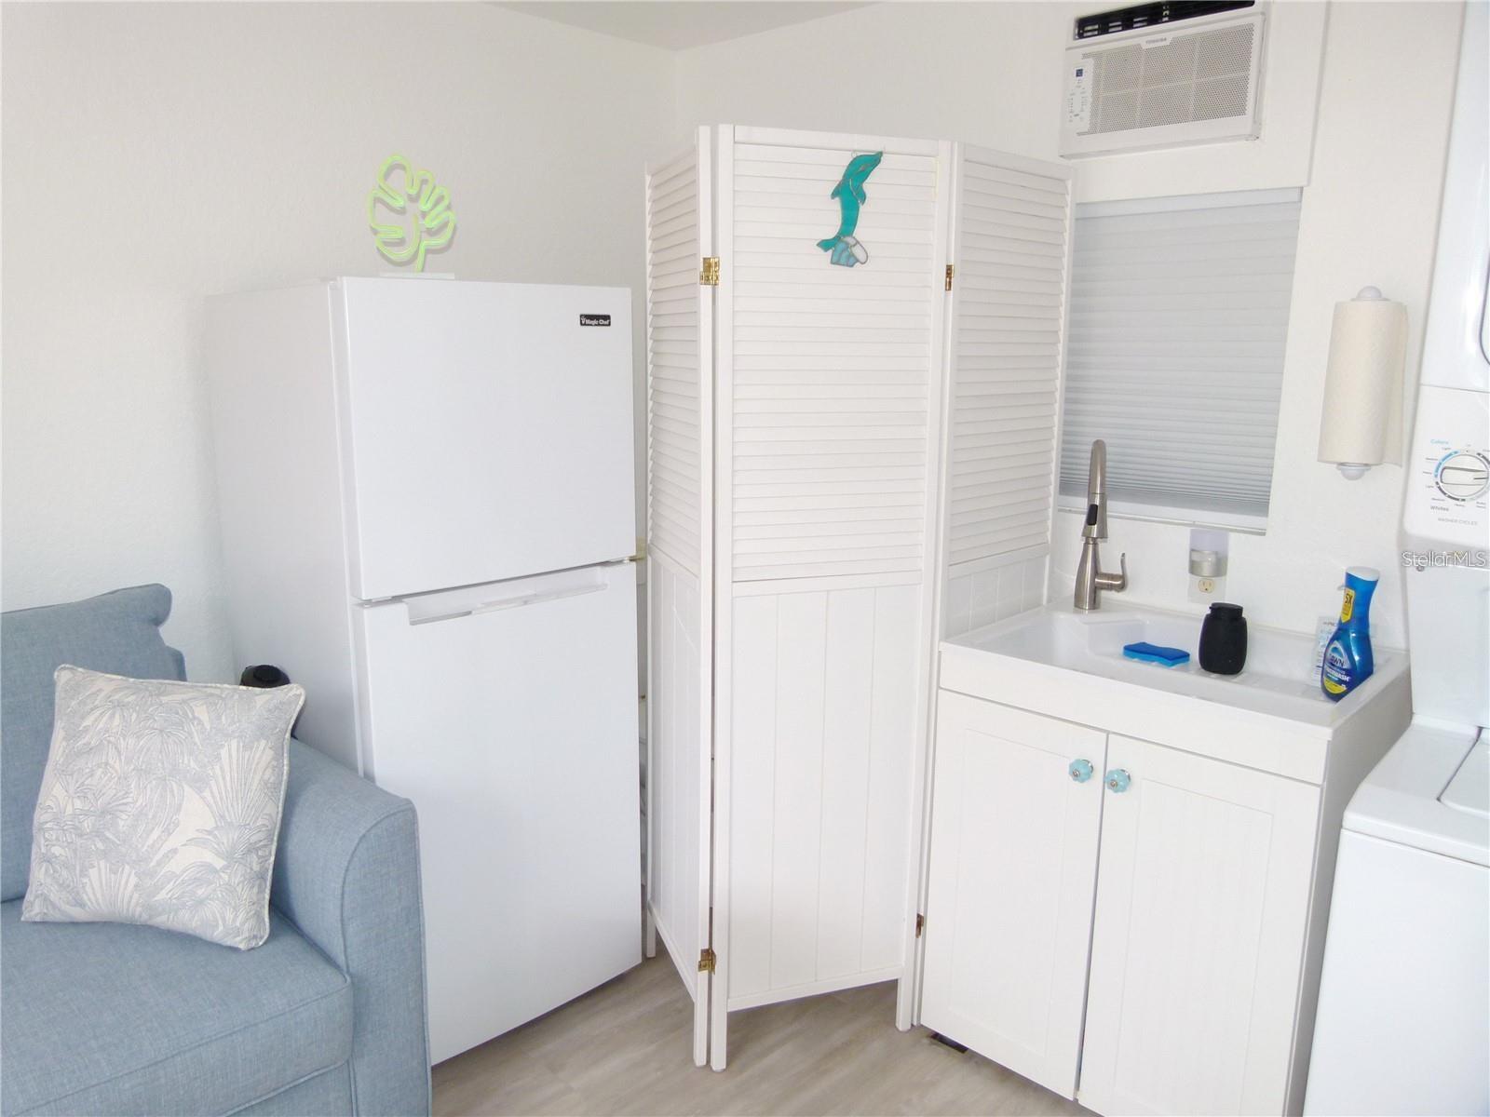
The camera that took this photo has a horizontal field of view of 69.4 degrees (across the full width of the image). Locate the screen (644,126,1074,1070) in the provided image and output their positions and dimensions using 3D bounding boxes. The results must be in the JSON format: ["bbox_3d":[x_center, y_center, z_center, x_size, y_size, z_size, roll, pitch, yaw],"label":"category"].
[{"bbox_3d":[0.243,0.098,2.228,0.880,1.775,0.445,-1,11,-10],"label":"screen"}]

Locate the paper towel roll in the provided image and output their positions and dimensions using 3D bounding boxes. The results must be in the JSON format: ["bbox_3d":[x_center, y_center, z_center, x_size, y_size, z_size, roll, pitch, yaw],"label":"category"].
[{"bbox_3d":[1.125,-0.322,1.965,0.110,0.320,0.110,11,15,42],"label":"paper towel roll"}]

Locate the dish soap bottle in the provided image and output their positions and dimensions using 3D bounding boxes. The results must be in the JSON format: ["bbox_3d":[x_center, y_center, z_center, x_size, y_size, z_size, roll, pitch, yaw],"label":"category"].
[{"bbox_3d":[1.113,0.140,1.959,0.060,0.232,0.095,-6,13,-30],"label":"dish soap bottle"}]

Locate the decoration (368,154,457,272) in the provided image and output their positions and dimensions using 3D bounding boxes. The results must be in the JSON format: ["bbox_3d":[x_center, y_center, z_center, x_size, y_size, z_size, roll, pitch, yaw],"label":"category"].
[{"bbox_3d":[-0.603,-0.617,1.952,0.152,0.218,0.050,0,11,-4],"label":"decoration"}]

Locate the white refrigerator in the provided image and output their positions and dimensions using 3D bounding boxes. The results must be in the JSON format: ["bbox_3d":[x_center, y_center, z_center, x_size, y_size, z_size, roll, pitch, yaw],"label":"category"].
[{"bbox_3d":[-0.673,0.198,2.333,0.594,1.520,0.660,-10,15,-43],"label":"white refrigerator"}]

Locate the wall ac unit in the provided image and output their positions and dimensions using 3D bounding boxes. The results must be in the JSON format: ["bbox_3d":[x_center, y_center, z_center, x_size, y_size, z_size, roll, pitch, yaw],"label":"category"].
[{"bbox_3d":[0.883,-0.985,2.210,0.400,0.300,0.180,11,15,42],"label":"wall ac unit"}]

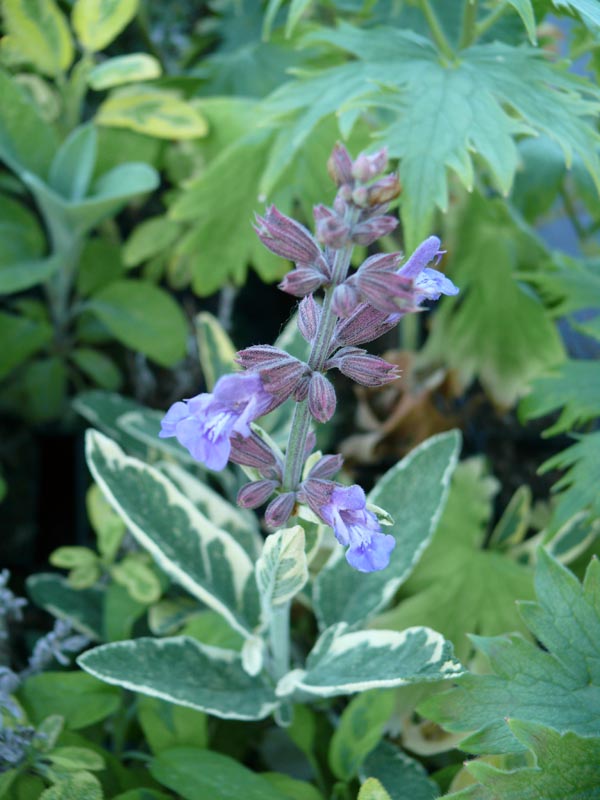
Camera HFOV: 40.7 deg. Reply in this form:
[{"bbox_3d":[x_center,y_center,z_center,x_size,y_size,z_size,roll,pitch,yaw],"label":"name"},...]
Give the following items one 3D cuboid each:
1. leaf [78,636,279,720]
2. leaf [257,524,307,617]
[{"bbox_3d":[-0.039,0.089,0.259,0.063,0.010,0.023,11,43,-6],"label":"leaf"},{"bbox_3d":[-0.005,0.052,0.245,0.015,0.032,0.010,14,18,7],"label":"leaf"}]

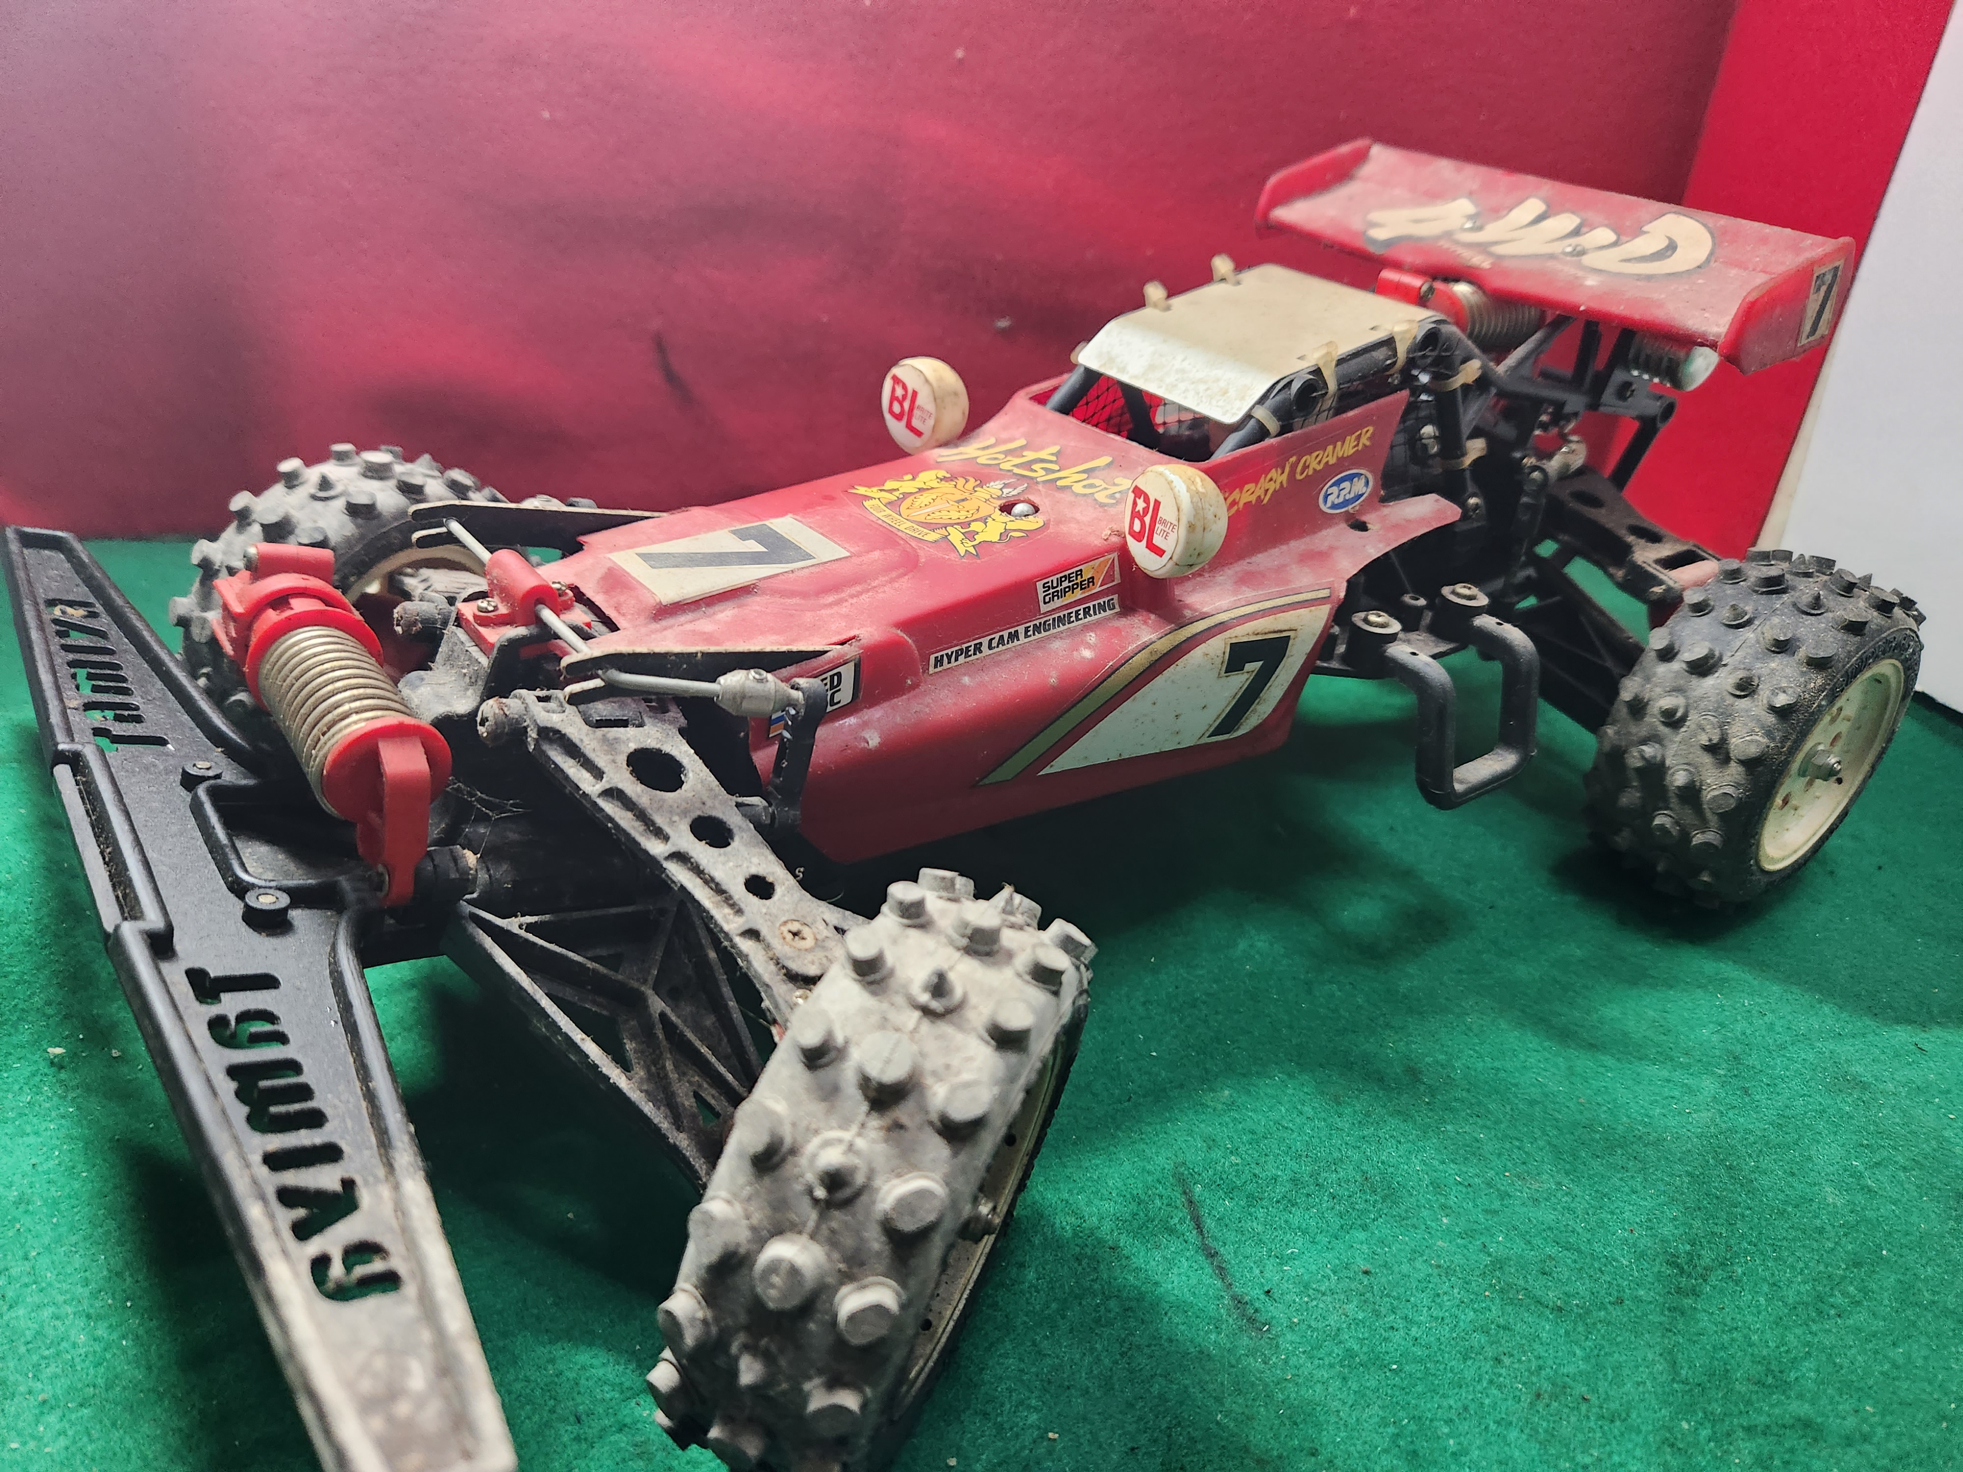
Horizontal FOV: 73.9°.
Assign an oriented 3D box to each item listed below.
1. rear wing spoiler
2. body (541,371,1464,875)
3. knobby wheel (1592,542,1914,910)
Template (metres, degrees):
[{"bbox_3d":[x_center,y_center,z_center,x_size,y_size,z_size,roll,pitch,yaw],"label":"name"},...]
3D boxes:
[{"bbox_3d":[0.145,-0.130,0.344,0.064,0.029,0.141,-18,39,-34],"label":"rear wing spoiler"},{"bbox_3d":[0.005,-0.041,0.274,0.202,0.076,0.102,-15,37,-37],"label":"body"},{"bbox_3d":[0.189,-0.002,0.320,0.084,0.084,0.043,-16,36,-32],"label":"knobby wheel"}]

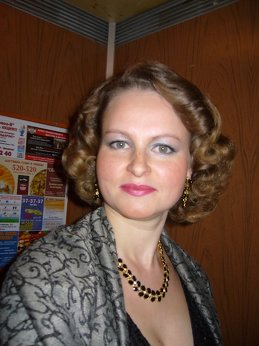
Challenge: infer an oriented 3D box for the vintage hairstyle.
[{"bbox_3d":[0.040,-0.059,0.638,0.295,0.275,0.220,5,-1,7],"label":"vintage hairstyle"}]

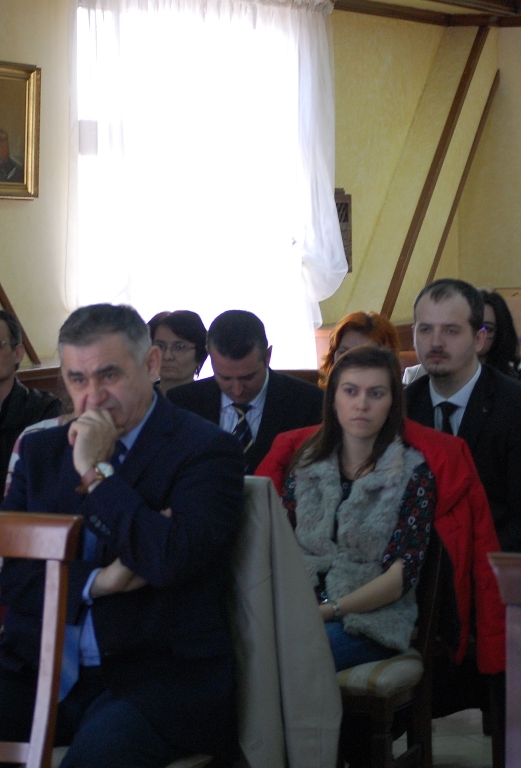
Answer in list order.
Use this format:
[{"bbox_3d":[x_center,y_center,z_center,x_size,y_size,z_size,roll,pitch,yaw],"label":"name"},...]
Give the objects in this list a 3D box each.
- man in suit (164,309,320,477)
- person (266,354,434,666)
[{"bbox_3d":[-0.100,0.424,6.937,0.530,1.237,0.800,1,4,17],"label":"man in suit"},{"bbox_3d":[0.139,0.519,5.967,0.470,1.183,0.800,2,4,22],"label":"person"}]

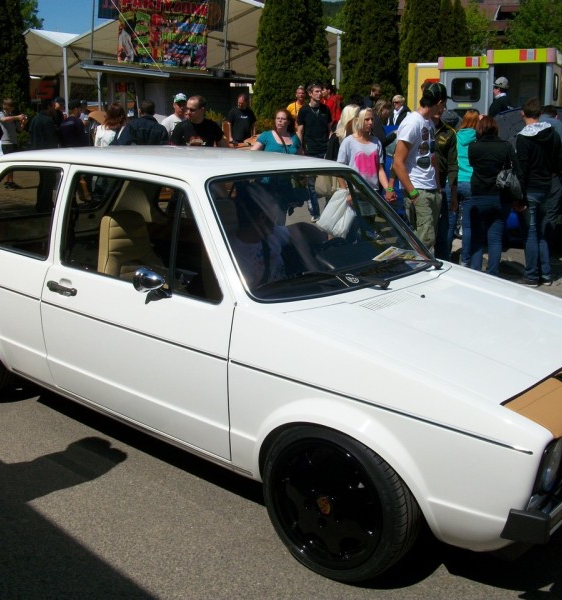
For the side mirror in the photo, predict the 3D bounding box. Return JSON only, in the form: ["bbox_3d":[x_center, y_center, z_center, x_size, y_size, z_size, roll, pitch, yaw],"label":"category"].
[{"bbox_3d":[-0.515,-0.045,3.098,0.150,0.157,0.122,14,18,35],"label":"side mirror"}]

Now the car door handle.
[{"bbox_3d":[-0.971,-0.050,3.488,0.195,0.046,0.045,14,18,35],"label":"car door handle"}]

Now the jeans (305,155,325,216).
[{"bbox_3d":[0.461,-1.515,10.350,0.350,0.920,0.280,-2,8,-12],"label":"jeans"}]

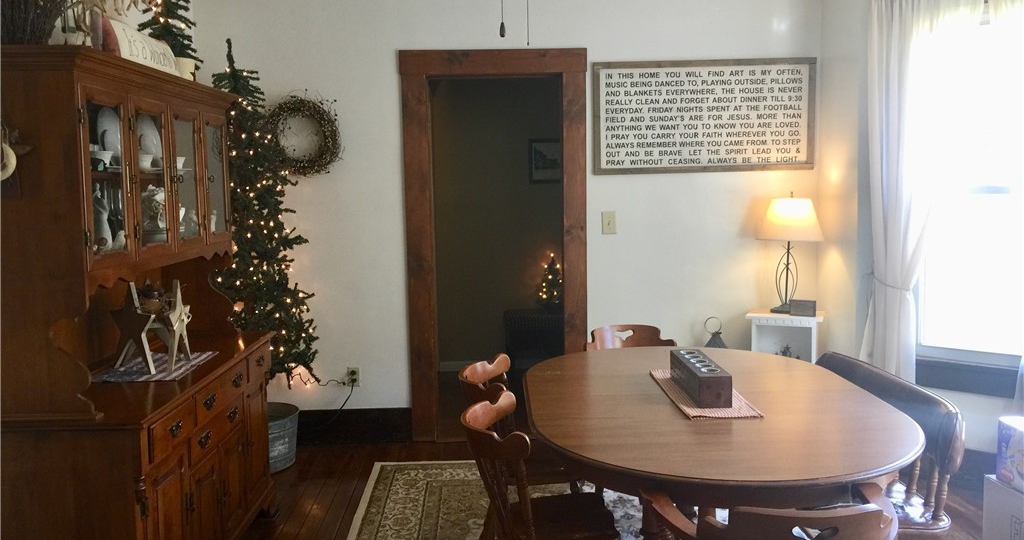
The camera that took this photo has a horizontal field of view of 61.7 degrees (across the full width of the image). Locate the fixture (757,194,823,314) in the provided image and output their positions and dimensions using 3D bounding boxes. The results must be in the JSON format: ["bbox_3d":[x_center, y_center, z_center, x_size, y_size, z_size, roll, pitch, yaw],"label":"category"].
[{"bbox_3d":[1.476,-0.086,4.569,0.360,0.650,0.360,-1,6,-1],"label":"fixture"}]

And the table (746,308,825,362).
[{"bbox_3d":[1.485,0.600,4.662,0.390,0.734,0.210,1,6,19],"label":"table"}]

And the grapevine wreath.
[{"bbox_3d":[-1.138,-0.727,4.652,0.425,0.435,0.100,-1,6,-1],"label":"grapevine wreath"}]

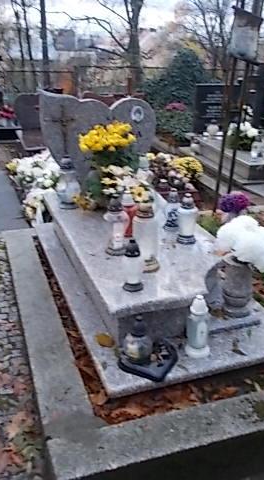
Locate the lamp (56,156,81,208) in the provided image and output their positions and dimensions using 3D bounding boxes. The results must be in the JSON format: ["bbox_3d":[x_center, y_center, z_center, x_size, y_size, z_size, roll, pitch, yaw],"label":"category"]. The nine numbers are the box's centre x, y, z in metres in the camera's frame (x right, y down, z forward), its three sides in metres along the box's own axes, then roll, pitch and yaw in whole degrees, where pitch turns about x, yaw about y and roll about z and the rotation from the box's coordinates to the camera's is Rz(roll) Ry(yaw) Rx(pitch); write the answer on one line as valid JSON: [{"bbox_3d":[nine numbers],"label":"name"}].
[{"bbox_3d":[-0.463,-0.429,3.537,0.155,0.365,0.155,-9,24,-17],"label":"lamp"}]

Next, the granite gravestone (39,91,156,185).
[{"bbox_3d":[-0.251,-0.750,3.676,0.885,0.786,0.110,-7,25,-17],"label":"granite gravestone"}]

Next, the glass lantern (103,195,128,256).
[{"bbox_3d":[-0.075,-0.071,2.284,0.122,0.288,0.122,0,23,0],"label":"glass lantern"}]

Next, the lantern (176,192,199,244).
[{"bbox_3d":[0.332,-0.132,2.886,0.119,0.294,0.119,1,23,0],"label":"lantern"}]

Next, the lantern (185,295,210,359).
[{"bbox_3d":[0.269,0.343,1.906,0.100,0.269,0.100,0,23,0],"label":"lantern"}]

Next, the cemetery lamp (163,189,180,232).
[{"bbox_3d":[0.251,-0.188,3.035,0.102,0.267,0.102,1,23,0],"label":"cemetery lamp"}]

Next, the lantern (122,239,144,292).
[{"bbox_3d":[0.008,0.124,2.334,0.100,0.242,0.100,-1,23,1],"label":"lantern"}]

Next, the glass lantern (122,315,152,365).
[{"bbox_3d":[0.025,0.441,2.168,0.134,0.223,0.134,1,23,0],"label":"glass lantern"}]

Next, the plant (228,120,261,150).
[{"bbox_3d":[1.358,-1.234,5.688,0.360,0.316,0.360,-5,24,-11],"label":"plant"}]

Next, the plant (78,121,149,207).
[{"bbox_3d":[-0.128,-0.456,2.910,0.390,0.481,0.360,-8,24,-18],"label":"plant"}]

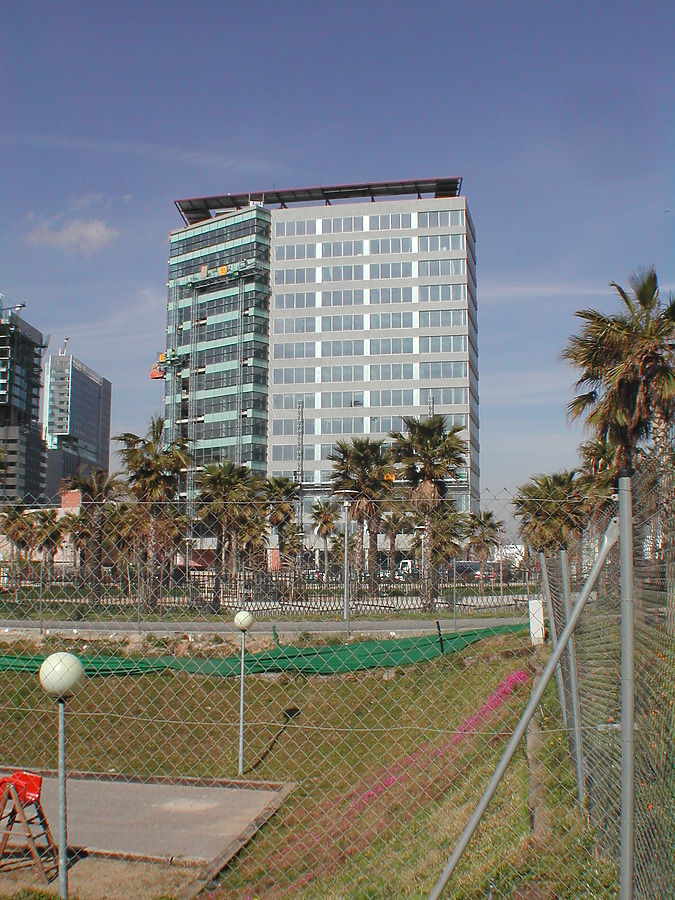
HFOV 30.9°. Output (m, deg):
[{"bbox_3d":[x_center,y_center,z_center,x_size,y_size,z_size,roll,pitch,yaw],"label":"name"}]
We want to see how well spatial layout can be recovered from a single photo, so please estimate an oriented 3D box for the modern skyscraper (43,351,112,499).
[{"bbox_3d":[-121.160,6.370,559.690,15.000,89.140,76.000,0,-5,1],"label":"modern skyscraper"}]

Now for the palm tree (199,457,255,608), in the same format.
[{"bbox_3d":[-4.991,3.882,54.941,2.560,6.840,2.560,0,-5,0],"label":"palm tree"}]

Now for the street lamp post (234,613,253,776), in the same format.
[{"bbox_3d":[-1.933,5.025,25.348,0.410,3.390,0.410,0,-5,0],"label":"street lamp post"}]

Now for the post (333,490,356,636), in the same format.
[{"bbox_3d":[0.346,4.261,49.731,1.000,5.230,1.000,0,-5,0],"label":"post"}]

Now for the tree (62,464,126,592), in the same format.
[{"bbox_3d":[-12.701,4.451,63.870,3.350,7.200,3.350,0,-5,0],"label":"tree"}]

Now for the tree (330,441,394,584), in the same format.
[{"bbox_3d":[1.420,4.139,75.462,3.950,9.990,3.950,0,-5,0],"label":"tree"}]

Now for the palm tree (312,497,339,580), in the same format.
[{"bbox_3d":[-1.182,8.926,120.368,2.960,8.300,2.960,0,-5,0],"label":"palm tree"}]

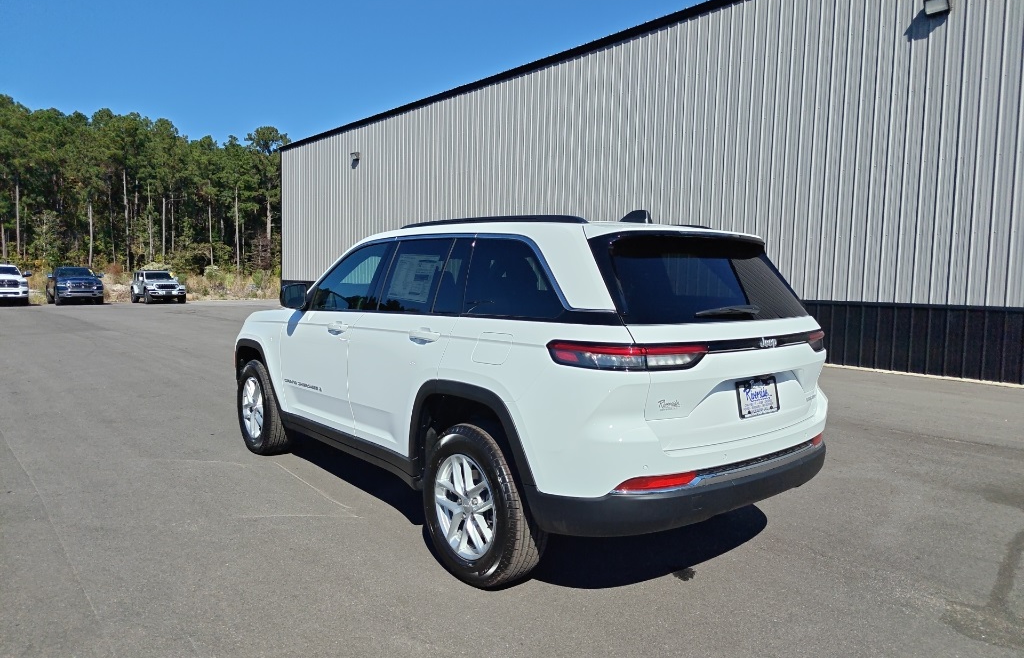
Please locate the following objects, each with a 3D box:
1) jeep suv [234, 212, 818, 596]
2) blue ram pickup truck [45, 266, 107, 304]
[{"bbox_3d":[-0.378,0.207,4.913,2.000,1.800,4.920,-2,5,-39],"label":"jeep suv"},{"bbox_3d":[-23.167,-2.281,36.022,2.085,1.970,5.920,-2,5,-40],"label":"blue ram pickup truck"}]

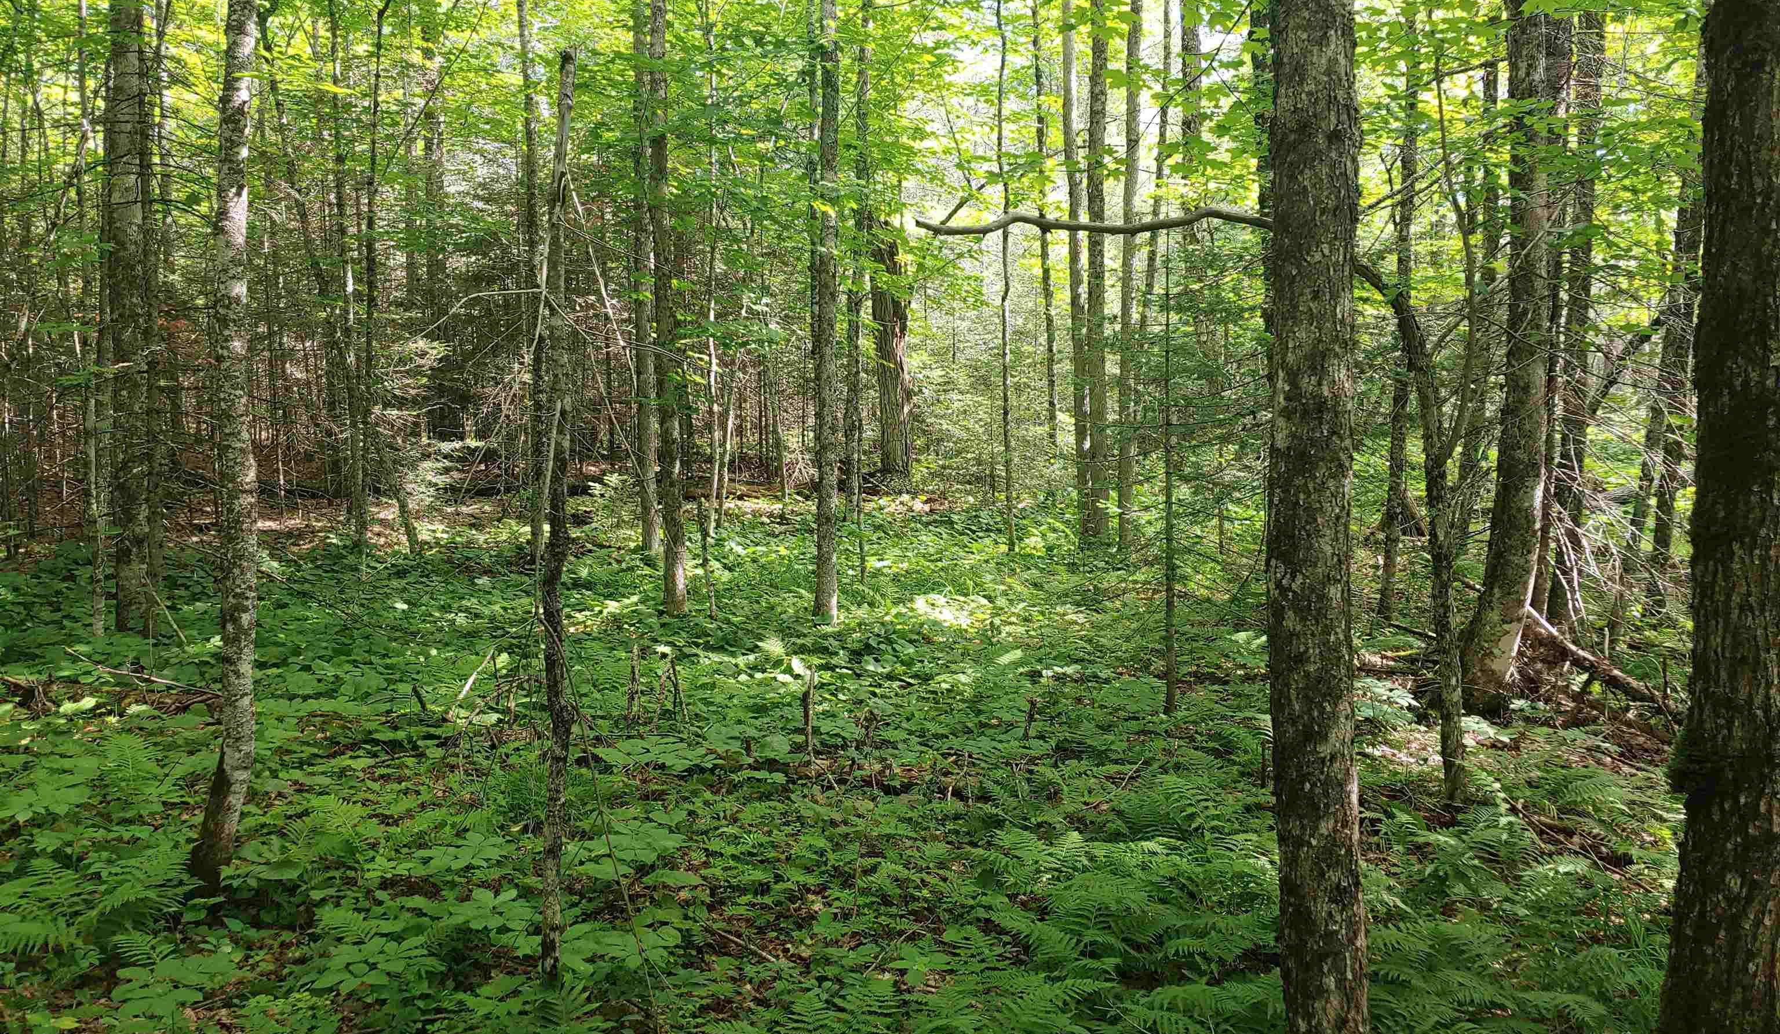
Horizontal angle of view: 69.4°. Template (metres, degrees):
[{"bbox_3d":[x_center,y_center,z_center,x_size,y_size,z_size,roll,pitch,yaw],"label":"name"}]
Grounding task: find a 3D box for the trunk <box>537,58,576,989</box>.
[{"bbox_3d":[-0.855,0.033,3.313,0.080,2.409,0.080,1,4,-15],"label":"trunk"}]

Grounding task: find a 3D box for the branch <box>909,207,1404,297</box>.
[{"bbox_3d":[0.941,-0.957,4.603,1.709,0.313,0.280,0,5,1],"label":"branch"}]

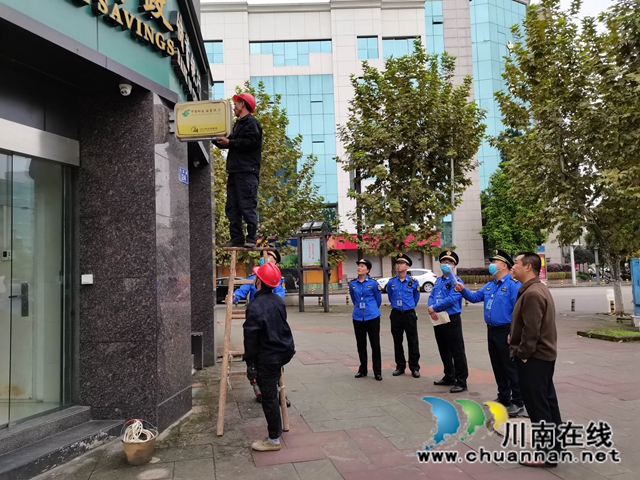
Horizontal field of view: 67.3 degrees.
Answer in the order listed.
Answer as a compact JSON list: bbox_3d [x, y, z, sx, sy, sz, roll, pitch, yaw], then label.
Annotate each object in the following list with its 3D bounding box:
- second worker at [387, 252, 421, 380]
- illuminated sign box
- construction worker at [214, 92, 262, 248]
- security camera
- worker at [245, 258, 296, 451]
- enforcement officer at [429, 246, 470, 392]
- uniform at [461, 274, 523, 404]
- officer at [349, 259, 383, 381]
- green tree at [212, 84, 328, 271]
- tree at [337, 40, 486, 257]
[{"bbox_3d":[1.220,1.086,7.026,0.490,1.781,0.330,-3,-4,20],"label":"second worker"},{"bbox_3d":[-1.231,-1.258,5.080,0.570,0.380,0.140,-2,-4,8],"label":"illuminated sign box"},{"bbox_3d":[-0.890,-0.768,5.198,0.500,1.700,0.480,-1,-3,-7],"label":"construction worker"},{"bbox_3d":[-1.876,-1.452,4.638,0.118,0.108,0.118,-2,-3,-6],"label":"security camera"},{"bbox_3d":[-0.460,1.032,4.377,0.420,1.654,0.470,-4,-4,25],"label":"worker"},{"bbox_3d":[1.609,1.039,6.198,0.400,1.801,0.500,1,-5,-44],"label":"enforcement officer"},{"bbox_3d":[1.886,1.064,5.185,0.580,1.403,0.550,0,-4,-30],"label":"uniform"},{"bbox_3d":[0.665,1.132,7.027,0.470,1.726,0.330,-3,-4,18],"label":"officer"},{"bbox_3d":[-3.103,-2.392,23.865,6.800,11.150,6.800,-2,-4,0],"label":"green tree"},{"bbox_3d":[3.470,-2.746,18.911,5.700,10.601,5.400,-2,-3,0],"label":"tree"}]

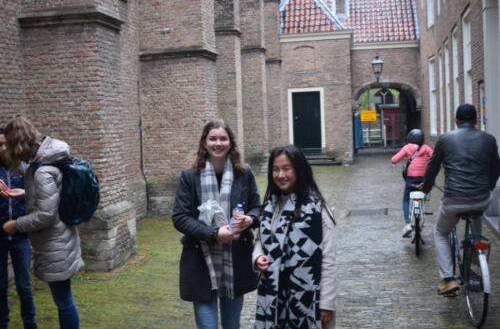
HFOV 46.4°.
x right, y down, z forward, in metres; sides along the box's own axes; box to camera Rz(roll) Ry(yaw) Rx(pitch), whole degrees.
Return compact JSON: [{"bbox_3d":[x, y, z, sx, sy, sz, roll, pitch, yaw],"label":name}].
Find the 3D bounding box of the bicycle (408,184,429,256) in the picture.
[{"bbox_3d":[2.140,0.540,7.507,0.600,1.060,1.760,-1,4,15],"label":"bicycle"}]

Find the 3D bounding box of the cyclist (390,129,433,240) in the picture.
[{"bbox_3d":[2.113,0.245,7.428,0.540,1.420,0.800,-1,4,15],"label":"cyclist"}]

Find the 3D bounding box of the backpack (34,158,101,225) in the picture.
[{"bbox_3d":[-1.169,0.190,3.950,0.270,0.460,0.300,-3,4,6],"label":"backpack"}]

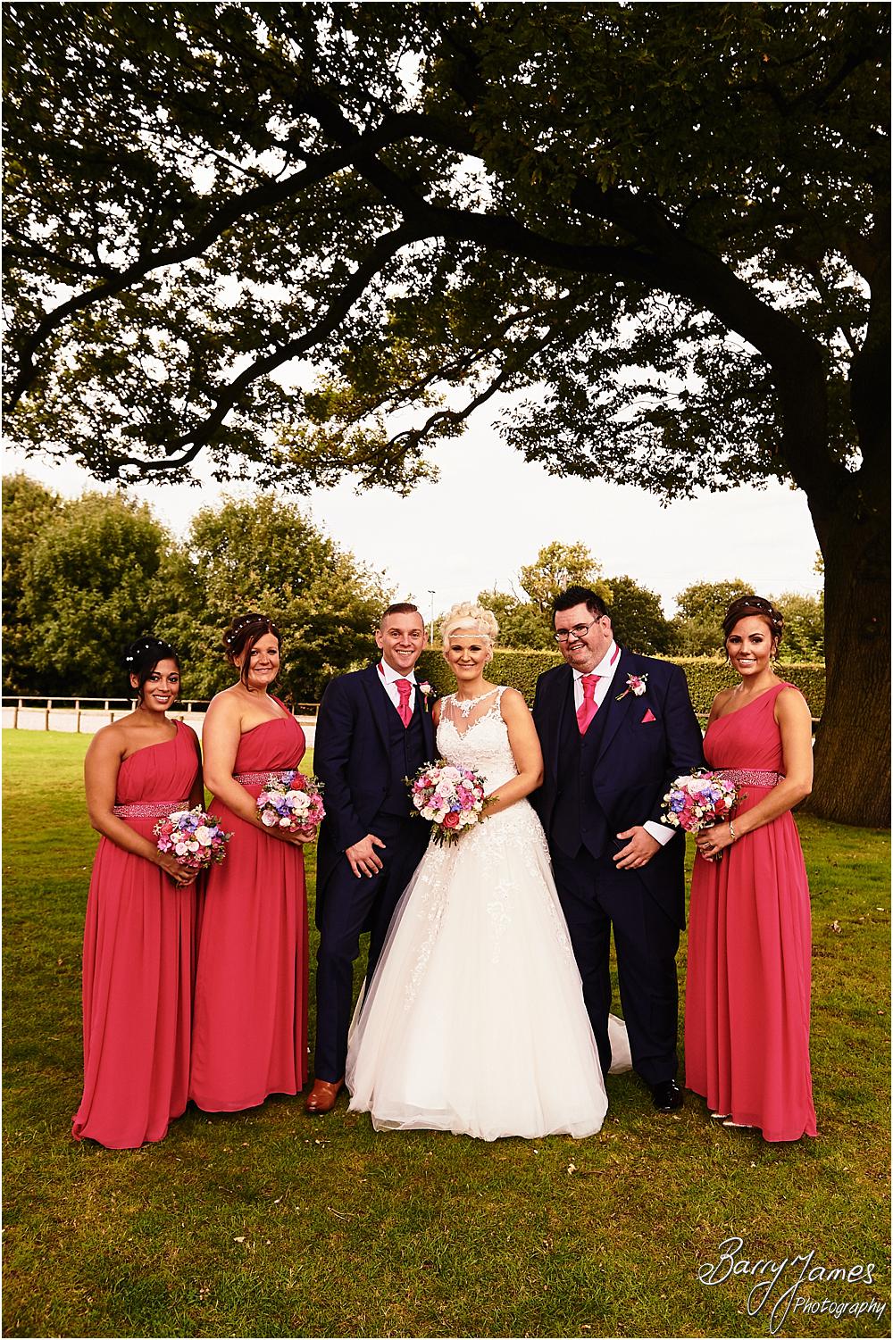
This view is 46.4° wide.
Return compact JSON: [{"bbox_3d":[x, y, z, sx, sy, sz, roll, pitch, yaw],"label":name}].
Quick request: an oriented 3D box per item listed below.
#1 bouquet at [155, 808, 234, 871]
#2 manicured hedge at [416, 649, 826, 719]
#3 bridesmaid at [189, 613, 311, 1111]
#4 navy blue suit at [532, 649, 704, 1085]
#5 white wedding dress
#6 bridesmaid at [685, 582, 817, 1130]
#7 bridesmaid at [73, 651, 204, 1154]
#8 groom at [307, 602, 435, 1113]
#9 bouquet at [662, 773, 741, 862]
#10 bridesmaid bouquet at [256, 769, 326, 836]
[{"bbox_3d":[-0.801,0.529,3.280,0.240,0.220,0.230,-1,16,-24],"label":"bouquet"},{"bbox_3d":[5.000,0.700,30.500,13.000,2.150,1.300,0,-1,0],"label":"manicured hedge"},{"bbox_3d":[-0.708,0.664,3.760,0.450,1.730,0.450,2,-1,-37],"label":"bridesmaid"},{"bbox_3d":[0.600,0.685,3.670,0.610,1.520,0.420,0,-1,23],"label":"navy blue suit"},{"bbox_3d":[0.174,0.805,3.828,1.000,1.480,0.900,1,-1,12],"label":"white wedding dress"},{"bbox_3d":[1.025,0.630,3.500,0.440,1.760,0.420,-1,-1,38],"label":"bridesmaid"},{"bbox_3d":[-1.039,0.700,3.529,0.440,1.640,0.450,2,-1,-37],"label":"bridesmaid"},{"bbox_3d":[-0.214,0.648,3.770,0.580,1.780,0.450,1,-1,-22],"label":"groom"},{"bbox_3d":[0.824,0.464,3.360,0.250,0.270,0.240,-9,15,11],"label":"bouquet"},{"bbox_3d":[-0.520,0.446,3.500,0.230,0.230,0.210,0,-1,-20],"label":"bridesmaid bouquet"}]

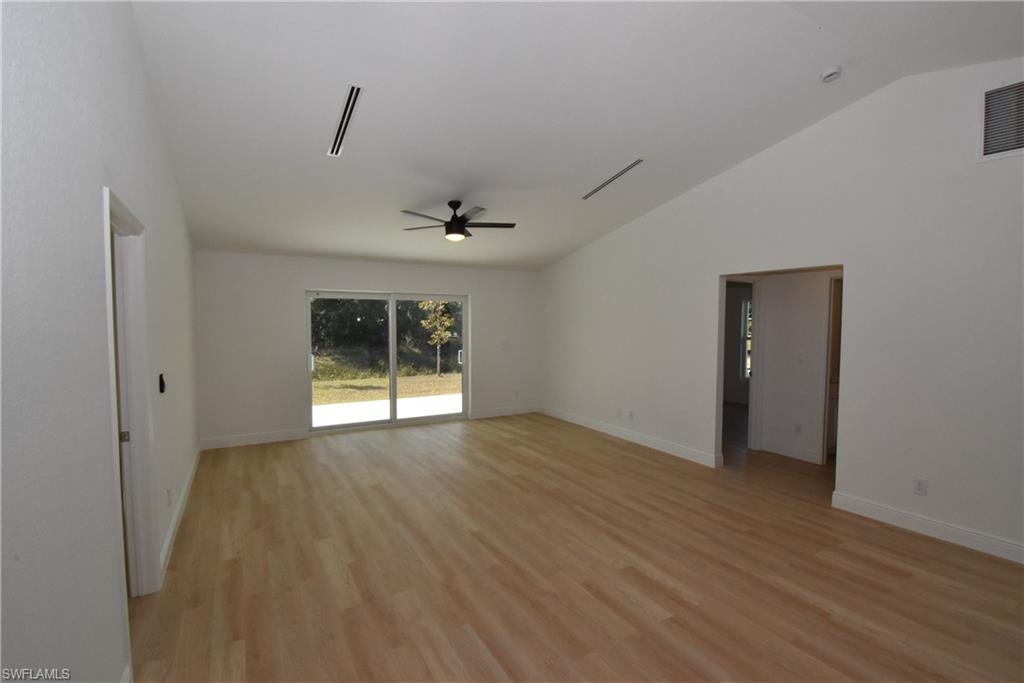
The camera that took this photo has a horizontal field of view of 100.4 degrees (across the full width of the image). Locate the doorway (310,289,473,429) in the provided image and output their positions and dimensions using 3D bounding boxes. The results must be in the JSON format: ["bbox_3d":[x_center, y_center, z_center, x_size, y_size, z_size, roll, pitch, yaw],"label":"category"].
[{"bbox_3d":[-1.702,0.273,6.231,2.315,1.927,0.130,-1,3,-26],"label":"doorway"}]

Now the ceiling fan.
[{"bbox_3d":[-0.617,-1.305,4.611,1.302,0.398,1.292,0,3,-11],"label":"ceiling fan"}]

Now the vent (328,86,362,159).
[{"bbox_3d":[-1.286,-1.661,3.261,0.095,0.030,0.884,1,-11,-32],"label":"vent"}]

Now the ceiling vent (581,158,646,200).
[{"bbox_3d":[1.017,-1.663,4.416,0.090,0.030,0.875,1,-11,-33],"label":"ceiling vent"}]

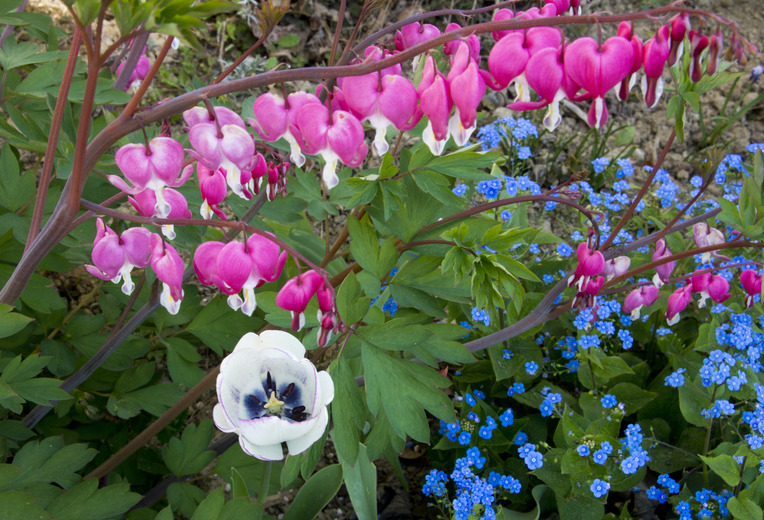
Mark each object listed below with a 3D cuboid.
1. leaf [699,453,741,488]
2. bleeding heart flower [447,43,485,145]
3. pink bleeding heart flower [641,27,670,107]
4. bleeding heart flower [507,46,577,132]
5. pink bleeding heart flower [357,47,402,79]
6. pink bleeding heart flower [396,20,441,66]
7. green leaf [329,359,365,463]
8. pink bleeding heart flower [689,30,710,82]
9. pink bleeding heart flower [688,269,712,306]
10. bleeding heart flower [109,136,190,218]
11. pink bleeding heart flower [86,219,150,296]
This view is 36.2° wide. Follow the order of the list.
[{"bbox_3d":[0.176,0.110,0.610,0.022,0.007,0.020,21,45,22],"label":"leaf"},{"bbox_3d":[0.037,-0.074,0.520,0.015,0.040,0.026,-11,29,-15],"label":"bleeding heart flower"},{"bbox_3d":[0.113,-0.080,0.485,0.013,0.032,0.017,10,31,17],"label":"pink bleeding heart flower"},{"bbox_3d":[0.072,-0.077,0.520,0.031,0.034,0.018,-15,38,-20],"label":"bleeding heart flower"},{"bbox_3d":[-0.001,-0.102,0.620,0.026,0.028,0.015,0,35,0],"label":"pink bleeding heart flower"},{"bbox_3d":[0.018,-0.107,0.580,0.024,0.024,0.015,0,30,0],"label":"pink bleeding heart flower"},{"bbox_3d":[-0.018,0.075,0.580,0.018,0.053,0.013,0,23,0],"label":"green leaf"},{"bbox_3d":[0.144,-0.092,0.530,0.010,0.023,0.009,0,35,0],"label":"pink bleeding heart flower"},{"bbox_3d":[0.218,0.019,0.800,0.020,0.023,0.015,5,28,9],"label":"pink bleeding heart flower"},{"bbox_3d":[-0.096,-0.035,0.485,0.033,0.029,0.016,-3,30,-6],"label":"bleeding heart flower"},{"bbox_3d":[-0.122,-0.002,0.540,0.028,0.031,0.015,-2,27,12],"label":"pink bleeding heart flower"}]

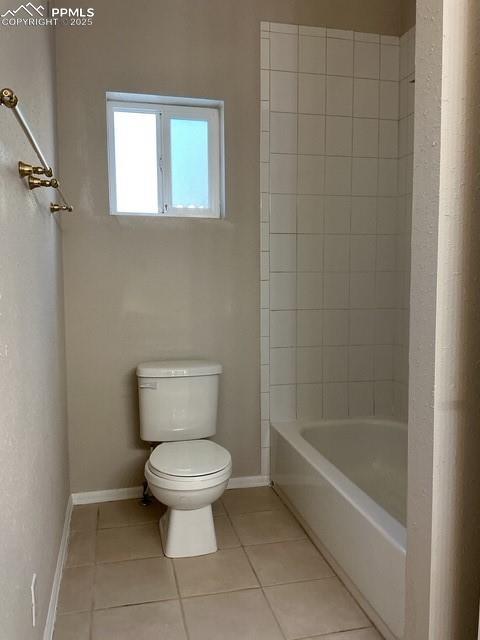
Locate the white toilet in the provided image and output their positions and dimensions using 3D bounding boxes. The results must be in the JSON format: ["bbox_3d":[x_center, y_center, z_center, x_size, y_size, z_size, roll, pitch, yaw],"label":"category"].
[{"bbox_3d":[-0.233,0.593,2.421,0.430,0.720,0.730,-1,5,-13],"label":"white toilet"}]

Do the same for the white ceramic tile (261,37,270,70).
[{"bbox_3d":[0.128,-1.345,2.727,0.046,0.150,0.010,-2,6,-14],"label":"white ceramic tile"}]

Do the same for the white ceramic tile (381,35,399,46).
[{"bbox_3d":[0.806,-1.498,2.875,0.117,0.046,0.010,-2,6,-13],"label":"white ceramic tile"}]

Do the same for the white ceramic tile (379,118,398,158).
[{"bbox_3d":[0.816,-0.998,2.952,0.120,0.203,0.010,-1,5,-12],"label":"white ceramic tile"}]

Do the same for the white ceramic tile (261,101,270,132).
[{"bbox_3d":[0.129,-1.045,2.760,0.049,0.150,0.010,-2,6,-13],"label":"white ceramic tile"}]

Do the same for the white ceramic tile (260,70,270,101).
[{"bbox_3d":[0.128,-1.197,2.745,0.049,0.150,0.010,-2,6,-13],"label":"white ceramic tile"}]

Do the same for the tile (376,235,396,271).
[{"bbox_3d":[0.813,-0.373,2.991,0.117,0.203,0.010,-2,6,-13],"label":"tile"}]

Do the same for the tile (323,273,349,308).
[{"bbox_3d":[0.533,-0.161,2.947,0.151,0.203,0.010,-2,6,-13],"label":"tile"}]

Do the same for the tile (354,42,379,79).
[{"bbox_3d":[0.673,-1.382,2.860,0.151,0.190,0.009,-1,5,-13],"label":"tile"}]

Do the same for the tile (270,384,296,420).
[{"bbox_3d":[0.235,0.449,2.923,0.151,0.195,0.009,-1,5,-13],"label":"tile"}]

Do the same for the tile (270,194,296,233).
[{"bbox_3d":[0.226,-0.558,2.806,0.150,0.201,0.010,-2,6,-13],"label":"tile"}]

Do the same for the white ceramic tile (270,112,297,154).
[{"bbox_3d":[0.228,-0.967,2.788,0.152,0.203,0.010,-2,6,-14],"label":"white ceramic tile"}]

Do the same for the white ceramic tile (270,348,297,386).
[{"bbox_3d":[0.234,0.257,2.908,0.152,0.203,0.010,-2,6,-14],"label":"white ceramic tile"}]

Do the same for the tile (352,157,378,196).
[{"bbox_3d":[0.677,-0.778,2.915,0.151,0.202,0.009,-1,5,-13],"label":"tile"}]

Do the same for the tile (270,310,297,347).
[{"bbox_3d":[0.234,0.052,2.898,0.151,0.203,0.010,-2,6,-13],"label":"tile"}]

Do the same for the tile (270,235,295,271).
[{"bbox_3d":[0.233,-0.358,2.886,0.152,0.203,0.010,-1,5,-12],"label":"tile"}]

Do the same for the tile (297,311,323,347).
[{"bbox_3d":[0.380,0.043,2.934,0.152,0.203,0.010,-2,6,-13],"label":"tile"}]

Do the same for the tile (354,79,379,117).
[{"bbox_3d":[0.668,-1.177,2.853,0.150,0.201,0.010,-2,6,-13],"label":"tile"}]

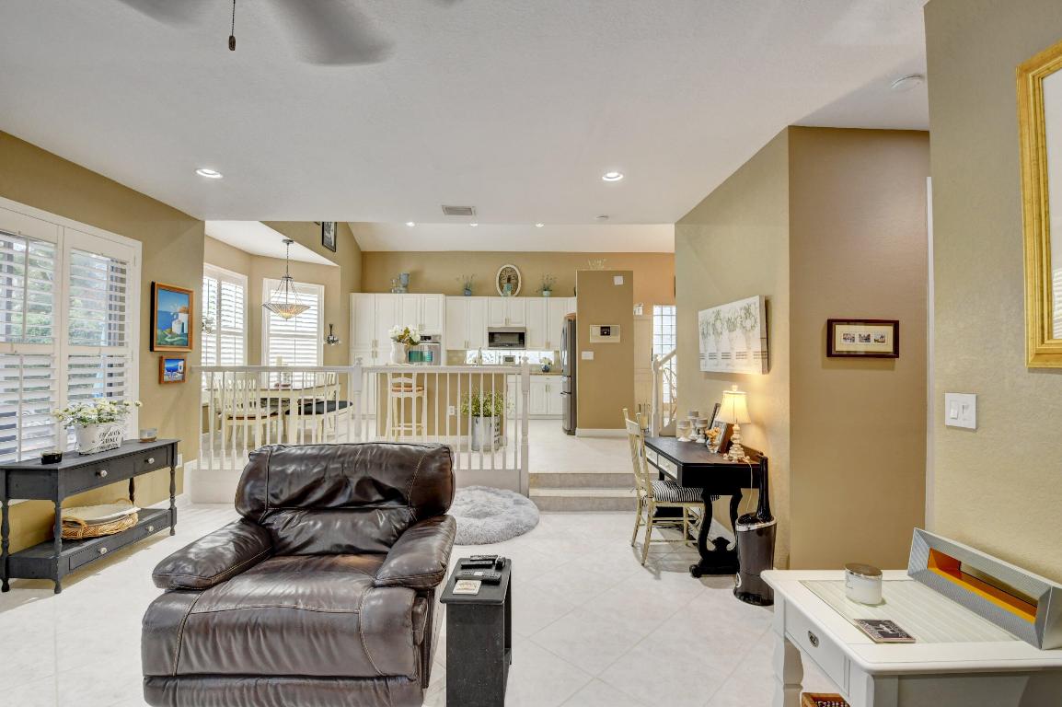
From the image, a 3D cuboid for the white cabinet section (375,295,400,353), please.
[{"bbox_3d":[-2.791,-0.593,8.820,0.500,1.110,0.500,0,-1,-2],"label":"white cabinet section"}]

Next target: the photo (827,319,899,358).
[{"bbox_3d":[1.970,-0.088,2.628,0.413,0.220,0.025,0,-1,-2],"label":"photo"}]

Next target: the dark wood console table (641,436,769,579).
[{"bbox_3d":[1.224,1.087,3.327,0.510,0.770,1.000,0,-1,-2],"label":"dark wood console table"}]

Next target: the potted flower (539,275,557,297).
[{"bbox_3d":[0.325,-1.375,9.050,0.405,0.471,0.280,0,-1,-2],"label":"potted flower"}]

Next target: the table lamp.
[{"bbox_3d":[1.440,0.484,3.120,0.215,0.515,0.215,0,-1,-2],"label":"table lamp"}]

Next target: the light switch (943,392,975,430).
[{"bbox_3d":[1.507,0.201,1.549,0.012,0.117,0.113,0,-1,-2],"label":"light switch"}]

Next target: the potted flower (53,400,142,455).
[{"bbox_3d":[-3.226,0.544,3.330,0.270,0.390,0.500,0,-1,-2],"label":"potted flower"}]

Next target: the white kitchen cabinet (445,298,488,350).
[{"bbox_3d":[-1.277,-0.596,9.021,0.840,1.062,0.330,0,-1,-2],"label":"white kitchen cabinet"}]

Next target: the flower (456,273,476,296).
[{"bbox_3d":[-1.333,-1.381,9.050,0.367,0.476,0.280,0,-1,-2],"label":"flower"}]

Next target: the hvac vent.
[{"bbox_3d":[-0.664,-1.298,4.039,0.290,0.020,0.270,0,-1,-2],"label":"hvac vent"}]

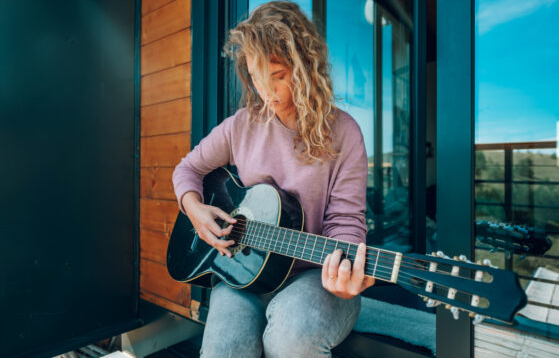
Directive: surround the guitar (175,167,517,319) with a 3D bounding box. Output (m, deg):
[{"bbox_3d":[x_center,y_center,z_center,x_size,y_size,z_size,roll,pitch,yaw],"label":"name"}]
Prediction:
[{"bbox_3d":[0.030,0.163,0.930,1.000,0.370,0.110,4,-16,45],"label":"guitar"}]

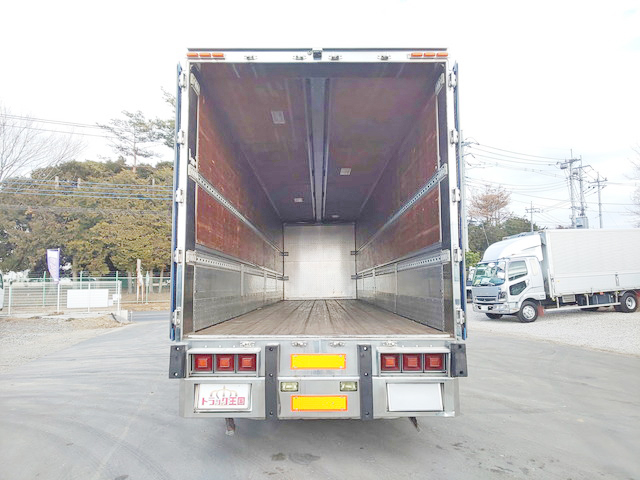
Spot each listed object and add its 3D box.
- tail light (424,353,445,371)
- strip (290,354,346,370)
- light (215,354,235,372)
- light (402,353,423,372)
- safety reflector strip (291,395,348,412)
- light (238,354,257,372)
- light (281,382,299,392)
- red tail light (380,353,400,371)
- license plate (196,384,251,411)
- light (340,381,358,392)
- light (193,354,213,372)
[{"bbox_3d":[0.988,1.052,3.183,0.163,0.158,0.060,0,-7,0],"label":"tail light"},{"bbox_3d":[-0.011,1.046,3.163,0.480,0.132,0.012,0,-7,0],"label":"strip"},{"bbox_3d":[-0.813,1.057,3.182,0.163,0.158,0.060,0,-7,0],"label":"light"},{"bbox_3d":[0.799,1.052,3.182,0.163,0.158,0.060,0,-7,0],"label":"light"},{"bbox_3d":[-0.002,1.378,3.115,0.480,0.132,0.015,0,-6,0],"label":"safety reflector strip"},{"bbox_3d":[-0.624,1.056,3.182,0.163,0.158,0.060,0,-7,0],"label":"light"},{"bbox_3d":[-0.254,1.248,3.137,0.148,0.079,0.045,0,-7,0],"label":"light"},{"bbox_3d":[0.613,1.053,3.182,0.163,0.158,0.060,0,-7,0],"label":"red tail light"},{"bbox_3d":[-0.829,1.349,3.195,0.435,0.220,0.015,0,-15,0],"label":"license plate"},{"bbox_3d":[0.248,1.246,3.138,0.148,0.079,0.045,0,-7,0],"label":"light"},{"bbox_3d":[-1.001,1.057,3.182,0.163,0.158,0.060,0,-7,0],"label":"light"}]

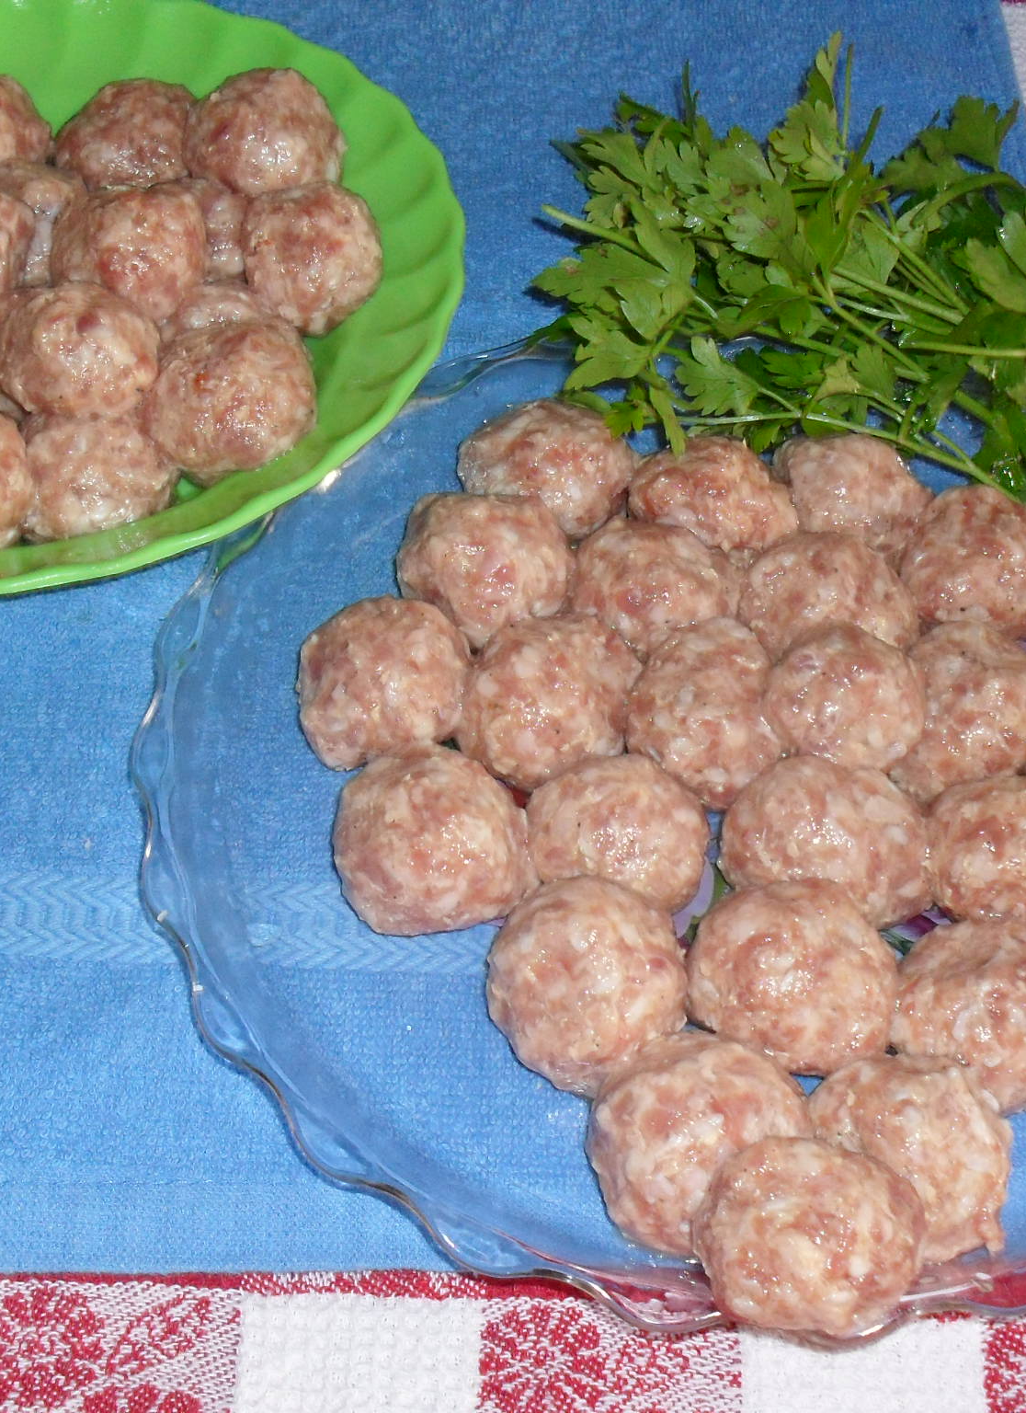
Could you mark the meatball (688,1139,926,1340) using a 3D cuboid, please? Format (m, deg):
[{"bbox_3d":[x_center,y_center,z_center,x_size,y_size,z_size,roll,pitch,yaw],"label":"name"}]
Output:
[{"bbox_3d":[0.060,0.107,0.418,0.046,0.039,0.043,5,52,0],"label":"meatball"}]

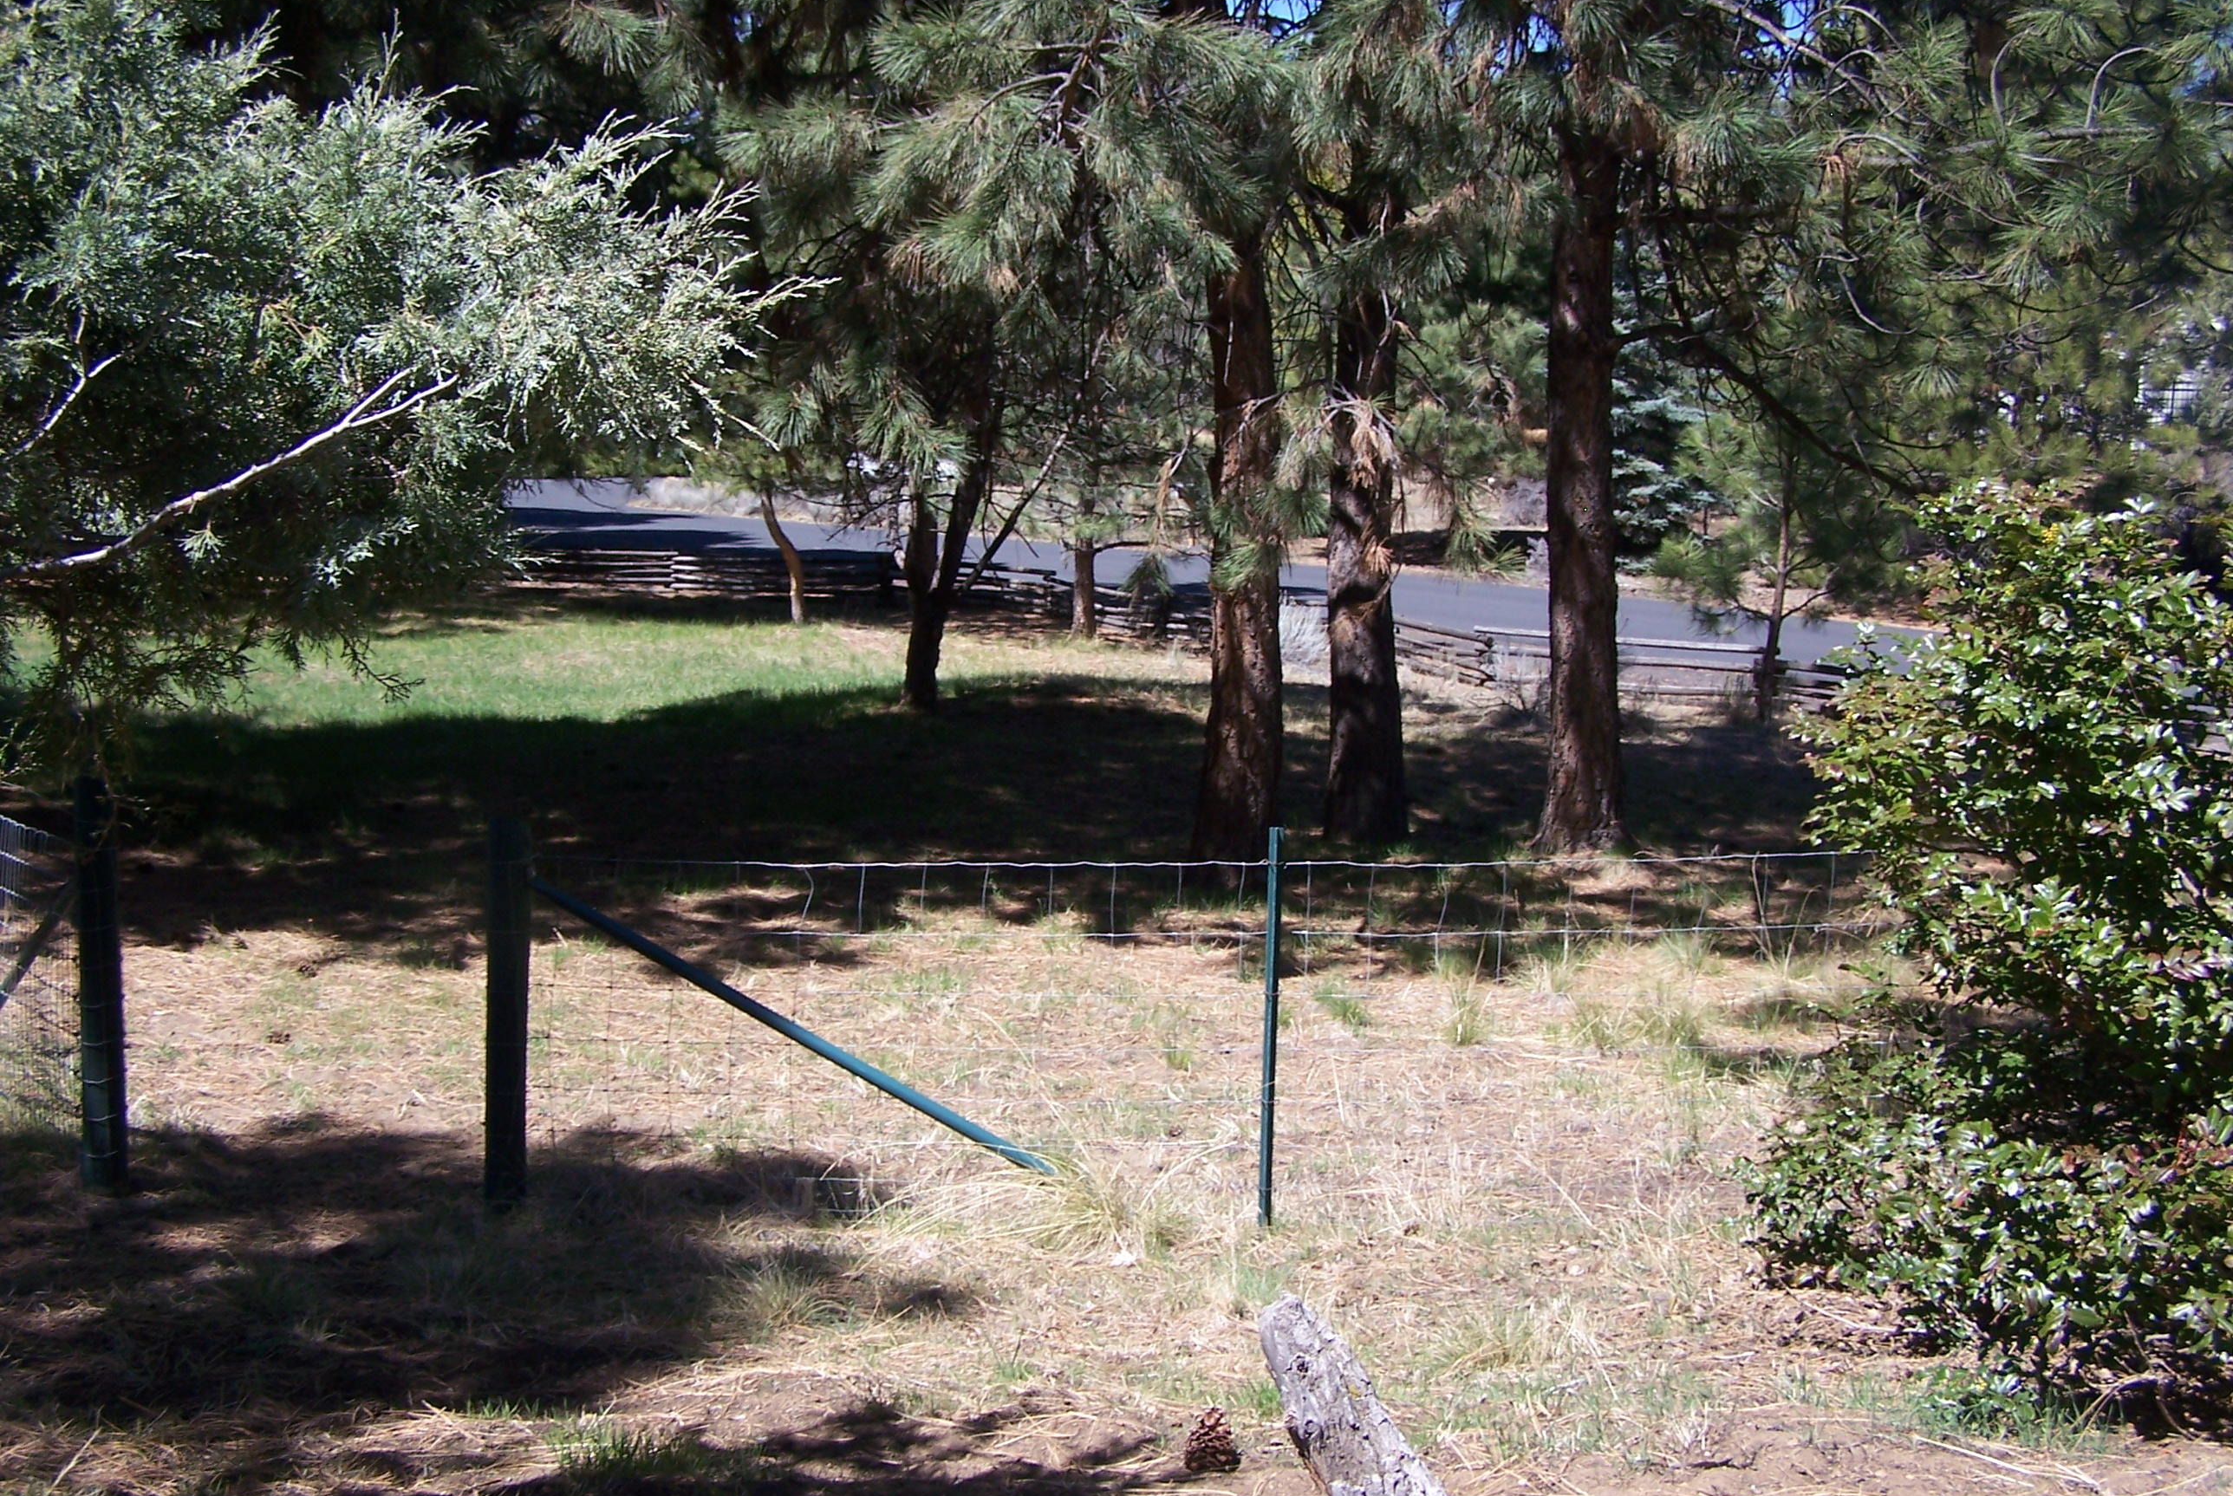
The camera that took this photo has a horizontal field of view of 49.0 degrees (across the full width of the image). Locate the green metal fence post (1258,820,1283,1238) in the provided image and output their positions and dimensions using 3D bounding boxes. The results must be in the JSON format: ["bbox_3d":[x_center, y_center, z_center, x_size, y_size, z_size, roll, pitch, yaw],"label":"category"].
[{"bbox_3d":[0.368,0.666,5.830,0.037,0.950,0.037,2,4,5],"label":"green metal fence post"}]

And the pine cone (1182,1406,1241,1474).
[{"bbox_3d":[0.167,1.199,4.250,0.094,0.102,0.094,1,4,0],"label":"pine cone"}]

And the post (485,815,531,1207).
[{"bbox_3d":[-1.495,0.649,6.020,0.102,0.960,0.102,2,4,5],"label":"post"}]

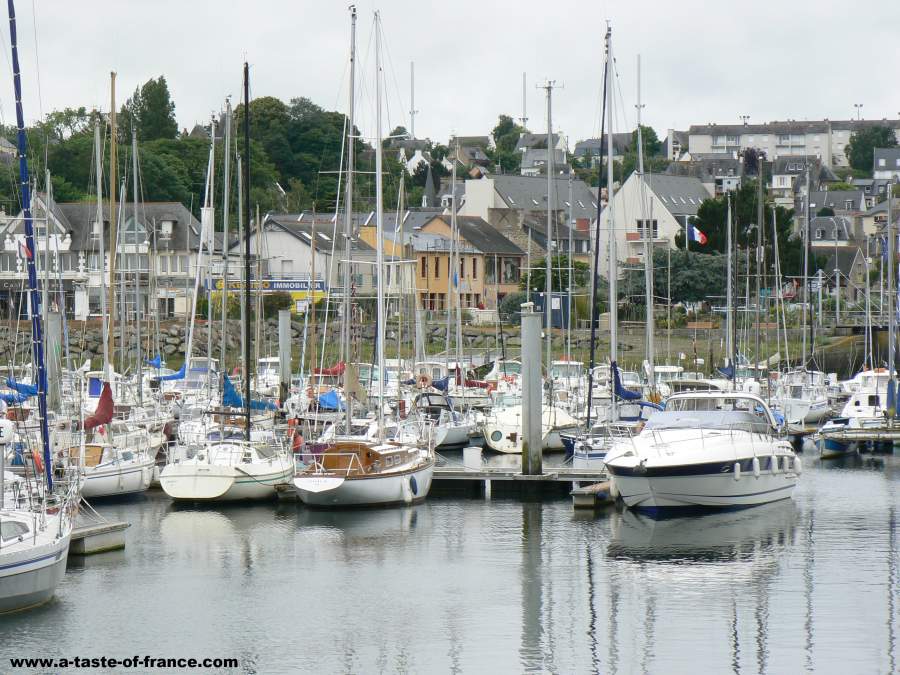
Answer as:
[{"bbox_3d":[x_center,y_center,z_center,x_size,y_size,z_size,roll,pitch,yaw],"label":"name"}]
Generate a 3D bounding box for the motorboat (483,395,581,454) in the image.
[{"bbox_3d":[3.620,3.374,148.200,2.600,2.350,7.000,0,0,18],"label":"motorboat"}]

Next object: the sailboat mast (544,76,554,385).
[{"bbox_3d":[3.688,-3.771,142.000,0.150,11.481,0.150,0,0,17],"label":"sailboat mast"}]

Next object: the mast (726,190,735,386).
[{"bbox_3d":[10.995,-1.707,150.000,0.140,7.654,0.140,-1,0,17],"label":"mast"}]

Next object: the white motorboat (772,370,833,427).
[{"bbox_3d":[17.100,2.865,181.000,2.300,2.800,6.200,0,0,18],"label":"white motorboat"}]

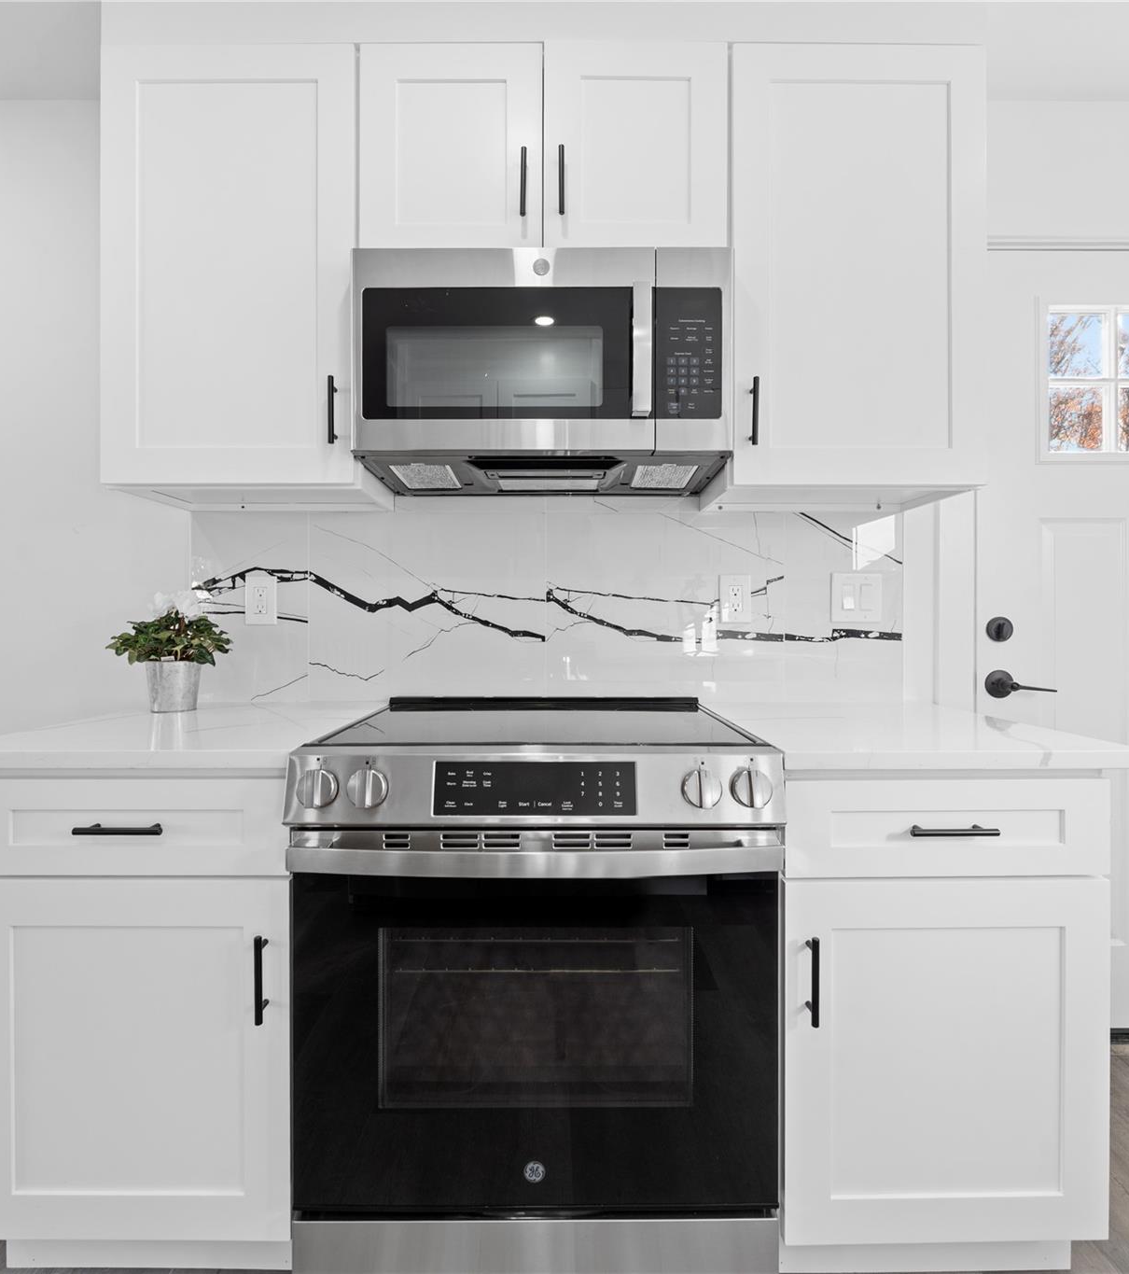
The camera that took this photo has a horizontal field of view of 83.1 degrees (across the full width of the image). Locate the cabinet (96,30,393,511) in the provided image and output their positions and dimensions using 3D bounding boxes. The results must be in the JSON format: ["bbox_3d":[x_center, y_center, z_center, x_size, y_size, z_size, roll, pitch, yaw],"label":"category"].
[{"bbox_3d":[-0.692,-0.772,1.475,0.528,0.915,0.335,0,1,0],"label":"cabinet"}]

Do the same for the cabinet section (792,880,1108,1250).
[{"bbox_3d":[0.605,0.673,1.305,0.515,0.580,0.600,0,0,0],"label":"cabinet section"}]

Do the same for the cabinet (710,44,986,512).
[{"bbox_3d":[0.609,-0.772,1.475,0.525,0.915,0.335,0,1,0],"label":"cabinet"}]

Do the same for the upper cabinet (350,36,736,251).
[{"bbox_3d":[-0.042,-1.000,1.475,0.765,0.455,0.335,0,1,0],"label":"upper cabinet"}]

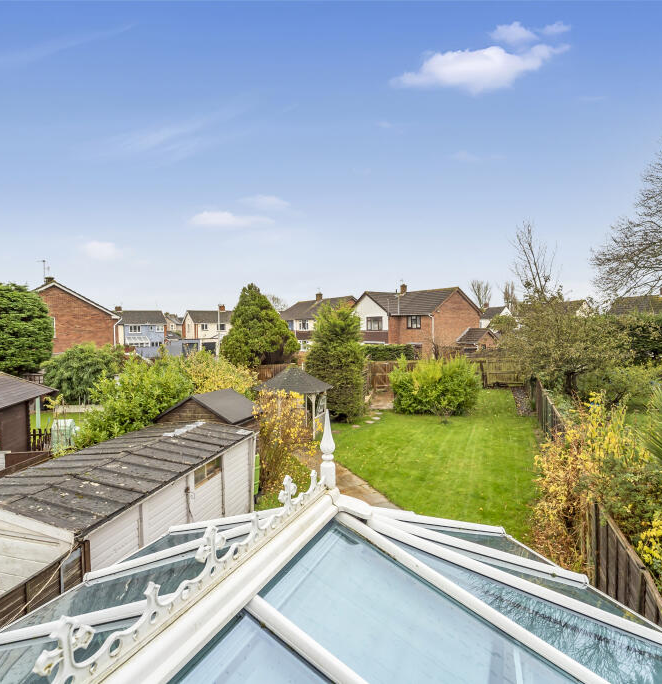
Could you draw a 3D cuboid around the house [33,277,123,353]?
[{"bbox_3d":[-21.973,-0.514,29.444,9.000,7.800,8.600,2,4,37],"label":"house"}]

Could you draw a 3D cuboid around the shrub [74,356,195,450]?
[{"bbox_3d":[-6.850,2.412,13.942,3.500,3.550,2.900,-1,3,-27],"label":"shrub"}]

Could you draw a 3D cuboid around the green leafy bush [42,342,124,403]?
[{"bbox_3d":[-13.718,1.817,21.890,3.800,3.400,3.400,-2,3,-32],"label":"green leafy bush"}]

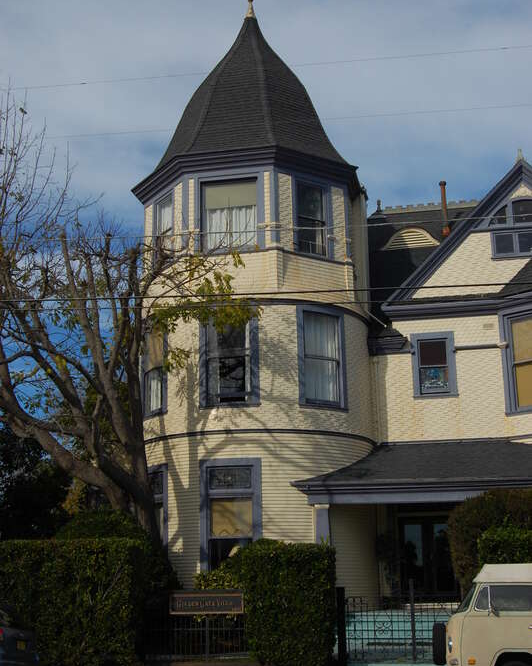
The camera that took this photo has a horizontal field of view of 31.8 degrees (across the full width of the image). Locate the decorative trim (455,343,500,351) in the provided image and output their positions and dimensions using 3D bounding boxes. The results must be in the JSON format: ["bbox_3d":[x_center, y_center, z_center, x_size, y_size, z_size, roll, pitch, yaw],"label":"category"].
[{"bbox_3d":[5.853,0.386,25.773,1.200,0.130,0.100,-4,-15,13],"label":"decorative trim"}]

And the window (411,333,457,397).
[{"bbox_3d":[4.671,0.876,25.945,1.200,1.840,0.160,-4,-15,13],"label":"window"}]

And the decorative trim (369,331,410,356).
[{"bbox_3d":[3.454,0.236,26.290,1.150,0.700,0.400,-4,-15,13],"label":"decorative trim"}]

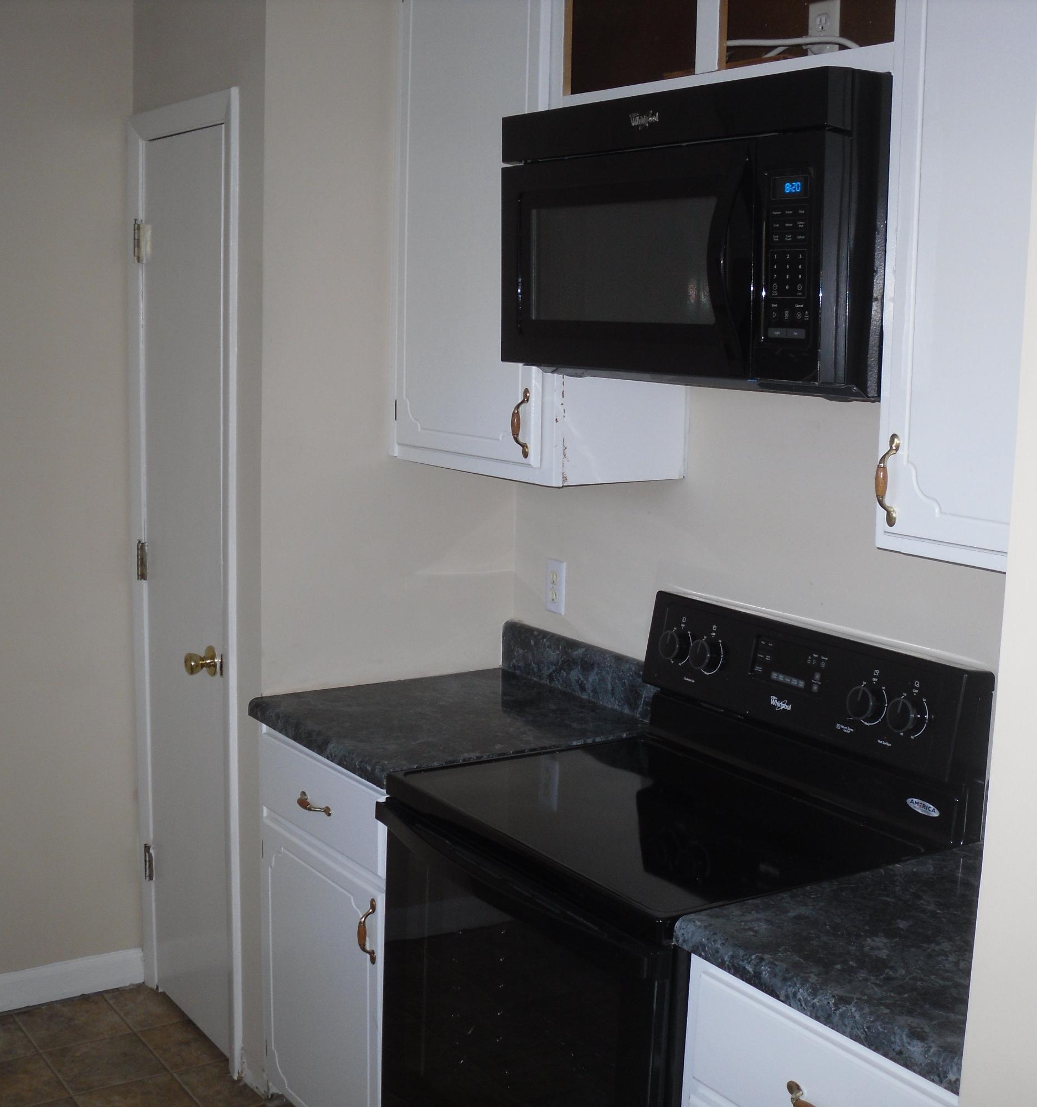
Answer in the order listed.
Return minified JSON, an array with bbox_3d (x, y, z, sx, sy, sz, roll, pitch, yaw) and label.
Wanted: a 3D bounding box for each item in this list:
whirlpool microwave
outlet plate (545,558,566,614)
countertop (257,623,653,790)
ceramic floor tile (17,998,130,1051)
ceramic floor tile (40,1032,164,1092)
[{"bbox_3d":[0.353,-0.480,2.361,0.444,0.433,0.768,-4,10,-34],"label":"whirlpool microwave"},{"bbox_3d":[0.084,0.073,3.222,0.008,0.116,0.071,-4,10,-34],"label":"outlet plate"},{"bbox_3d":[-0.121,0.285,2.986,0.633,0.136,0.578,-4,10,-34],"label":"countertop"},{"bbox_3d":[-1.069,1.134,3.593,0.227,0.010,0.227,-4,10,-34],"label":"ceramic floor tile"},{"bbox_3d":[-0.939,1.165,3.408,0.227,0.010,0.227,-4,10,-34],"label":"ceramic floor tile"}]

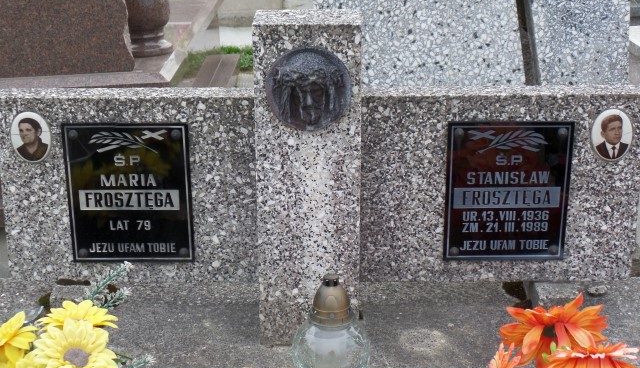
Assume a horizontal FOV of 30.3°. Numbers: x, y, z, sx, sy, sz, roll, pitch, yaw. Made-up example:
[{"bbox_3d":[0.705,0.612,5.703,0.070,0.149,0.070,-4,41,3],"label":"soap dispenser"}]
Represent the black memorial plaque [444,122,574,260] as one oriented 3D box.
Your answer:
[{"bbox_3d":[0.375,0.018,2.360,0.245,0.297,0.012,0,22,0],"label":"black memorial plaque"}]

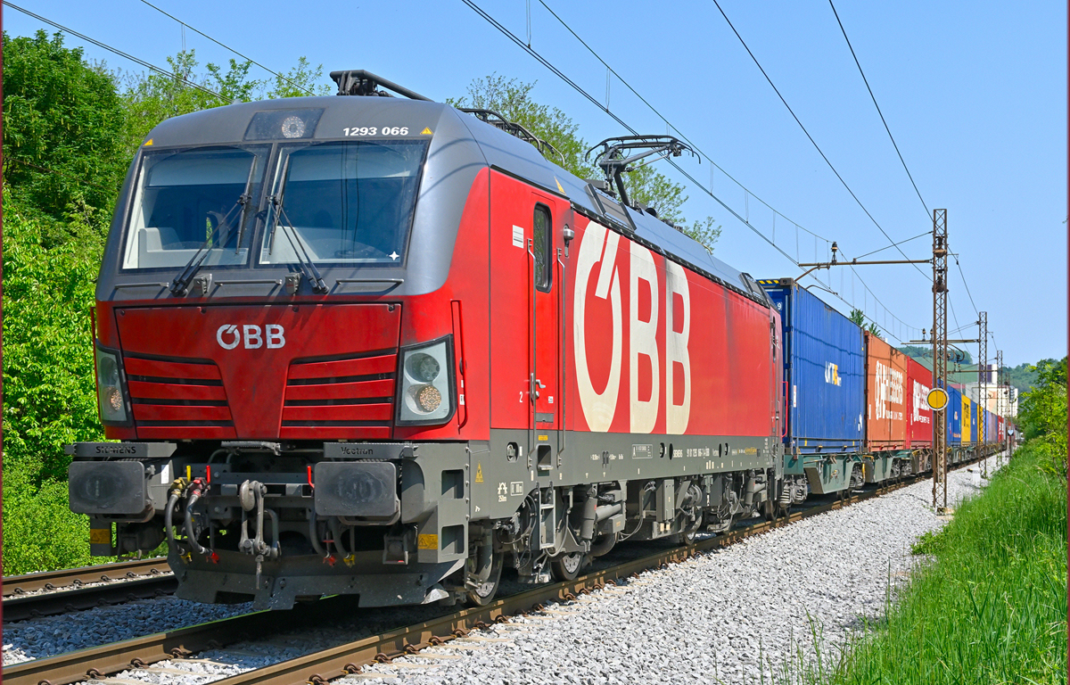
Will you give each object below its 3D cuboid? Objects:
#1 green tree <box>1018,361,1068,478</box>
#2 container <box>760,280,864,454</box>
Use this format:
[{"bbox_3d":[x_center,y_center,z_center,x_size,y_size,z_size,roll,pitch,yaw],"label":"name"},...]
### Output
[{"bbox_3d":[13.200,2.050,45.000,2.300,3.400,2.300,0,-3,16],"label":"green tree"},{"bbox_3d":[4.845,0.790,36.320,2.500,2.896,13.700,0,-3,16],"label":"container"}]

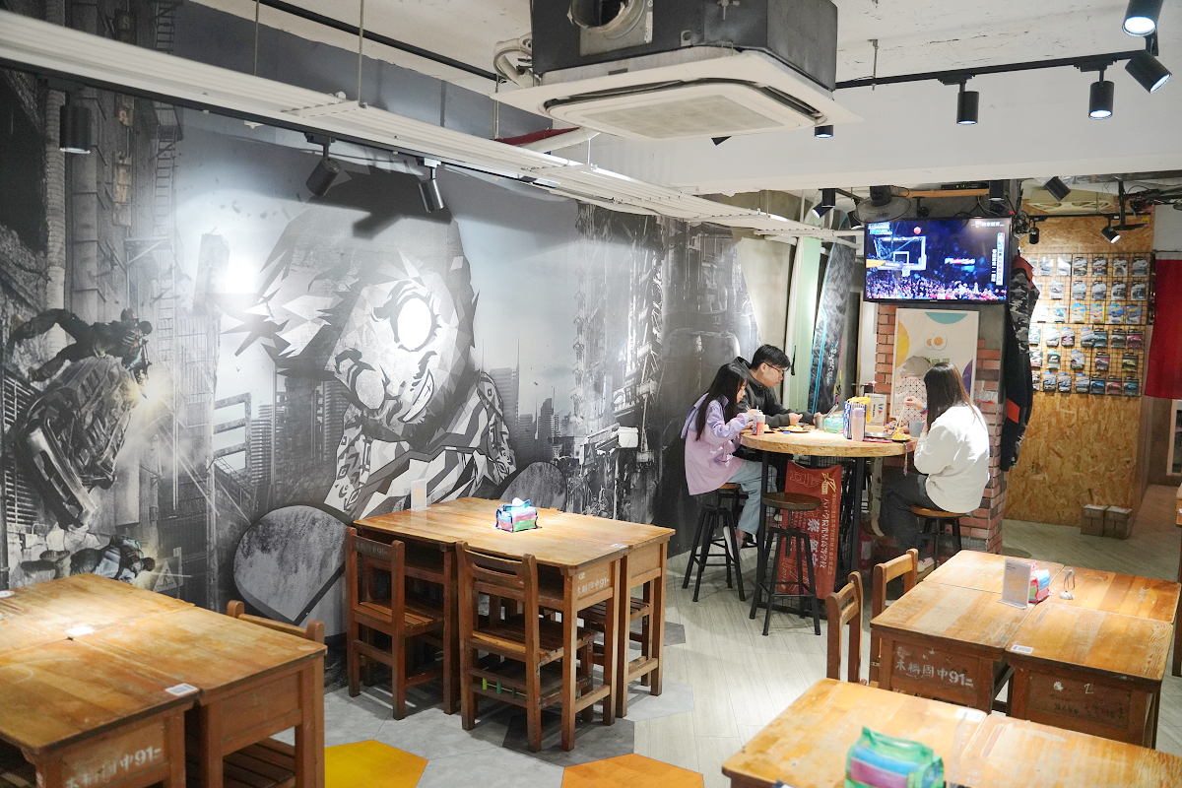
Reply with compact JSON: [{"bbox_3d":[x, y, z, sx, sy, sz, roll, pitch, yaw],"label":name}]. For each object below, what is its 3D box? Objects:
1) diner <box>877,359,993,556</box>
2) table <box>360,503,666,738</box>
[{"bbox_3d":[2.033,0.453,5.446,0.640,1.260,0.470,3,5,20],"label":"diner"},{"bbox_3d":[-0.353,0.972,4.168,1.220,0.750,0.781,4,5,33],"label":"table"}]

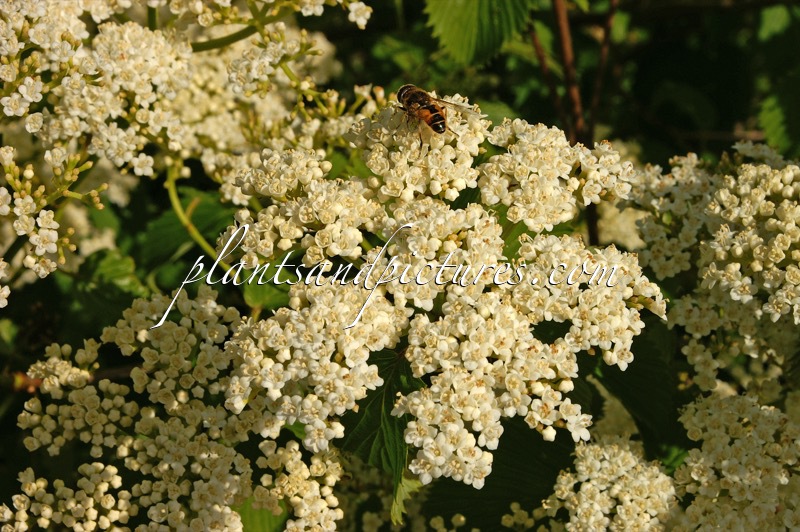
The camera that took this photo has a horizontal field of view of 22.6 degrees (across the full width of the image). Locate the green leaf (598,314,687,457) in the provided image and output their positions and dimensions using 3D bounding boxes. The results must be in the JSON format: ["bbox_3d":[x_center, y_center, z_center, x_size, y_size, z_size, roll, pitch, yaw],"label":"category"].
[{"bbox_3d":[0.059,0.029,0.490,0.024,0.036,0.011,0,15,0],"label":"green leaf"}]

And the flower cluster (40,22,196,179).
[{"bbox_3d":[-0.066,-0.039,0.460,0.036,0.029,0.028,0,25,0],"label":"flower cluster"}]

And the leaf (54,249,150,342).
[{"bbox_3d":[-0.076,0.007,0.510,0.025,0.024,0.012,0,15,0],"label":"leaf"}]

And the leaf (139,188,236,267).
[{"bbox_3d":[-0.053,-0.010,0.500,0.026,0.016,0.017,0,23,0],"label":"leaf"}]

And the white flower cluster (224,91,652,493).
[{"bbox_3d":[0.010,0.005,0.450,0.097,0.075,0.055,0,23,0],"label":"white flower cluster"}]

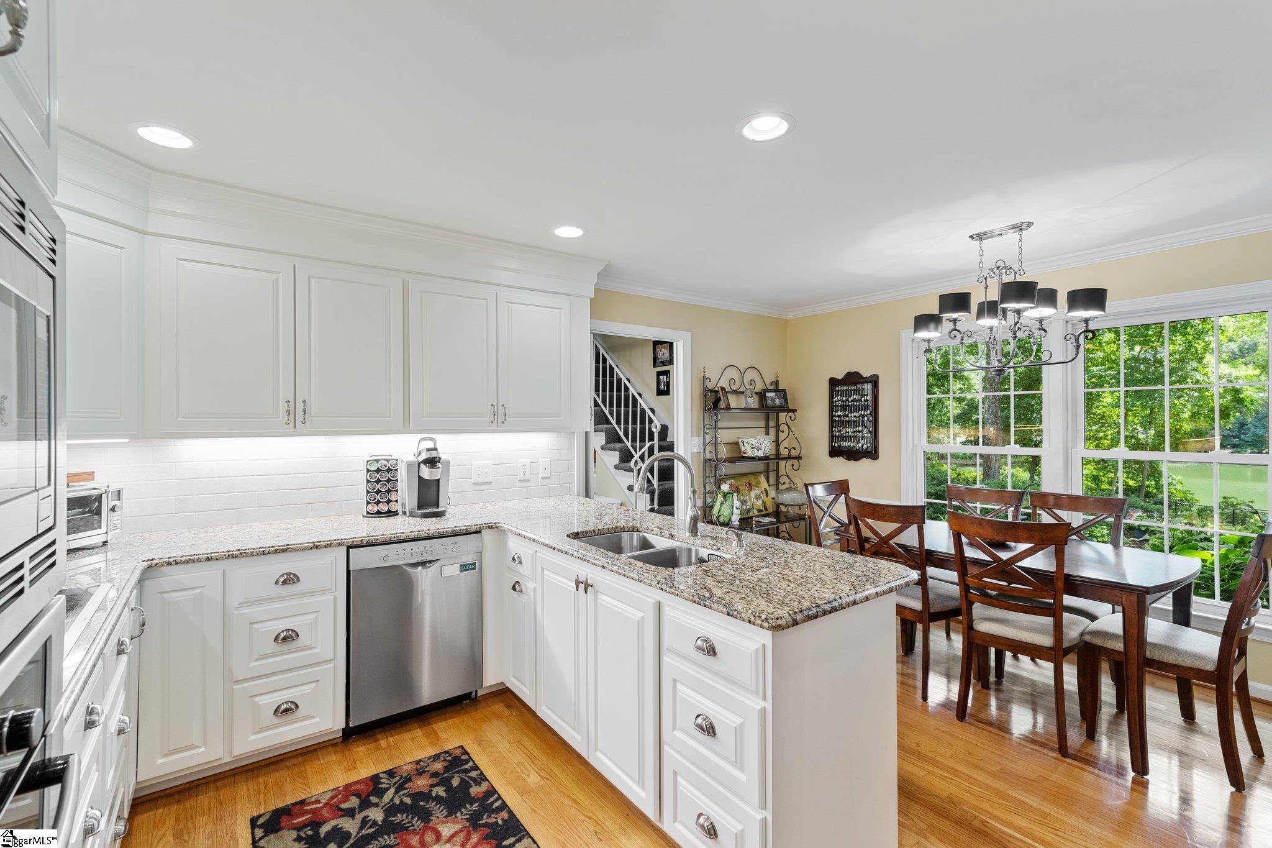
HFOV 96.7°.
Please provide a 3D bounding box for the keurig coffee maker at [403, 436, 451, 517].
[{"bbox_3d":[-1.141,0.287,3.088,0.225,0.400,0.310,0,0,-28],"label":"keurig coffee maker"}]

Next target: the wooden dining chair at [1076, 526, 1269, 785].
[{"bbox_3d":[2.323,0.908,2.443,0.465,0.970,0.550,0,0,-36],"label":"wooden dining chair"}]

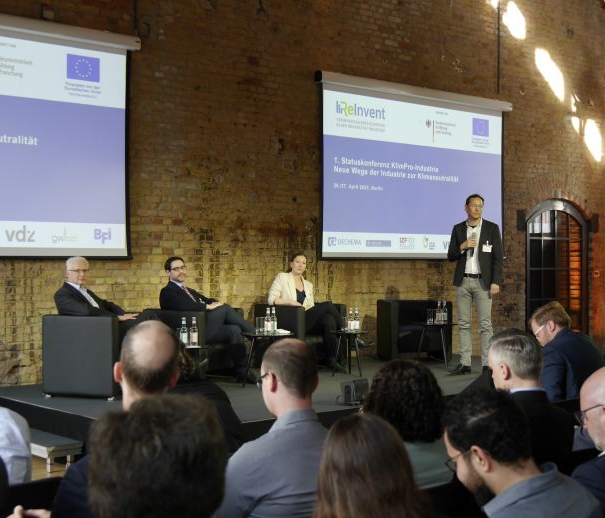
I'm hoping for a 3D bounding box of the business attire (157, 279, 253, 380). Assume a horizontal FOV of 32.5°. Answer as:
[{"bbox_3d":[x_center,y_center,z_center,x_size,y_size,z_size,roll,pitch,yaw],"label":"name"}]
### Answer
[{"bbox_3d":[-0.850,0.635,9.710,0.980,0.880,0.580,0,0,30],"label":"business attire"}]

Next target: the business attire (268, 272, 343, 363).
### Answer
[{"bbox_3d":[0.133,0.622,10.988,0.560,0.940,0.800,0,0,-43],"label":"business attire"}]

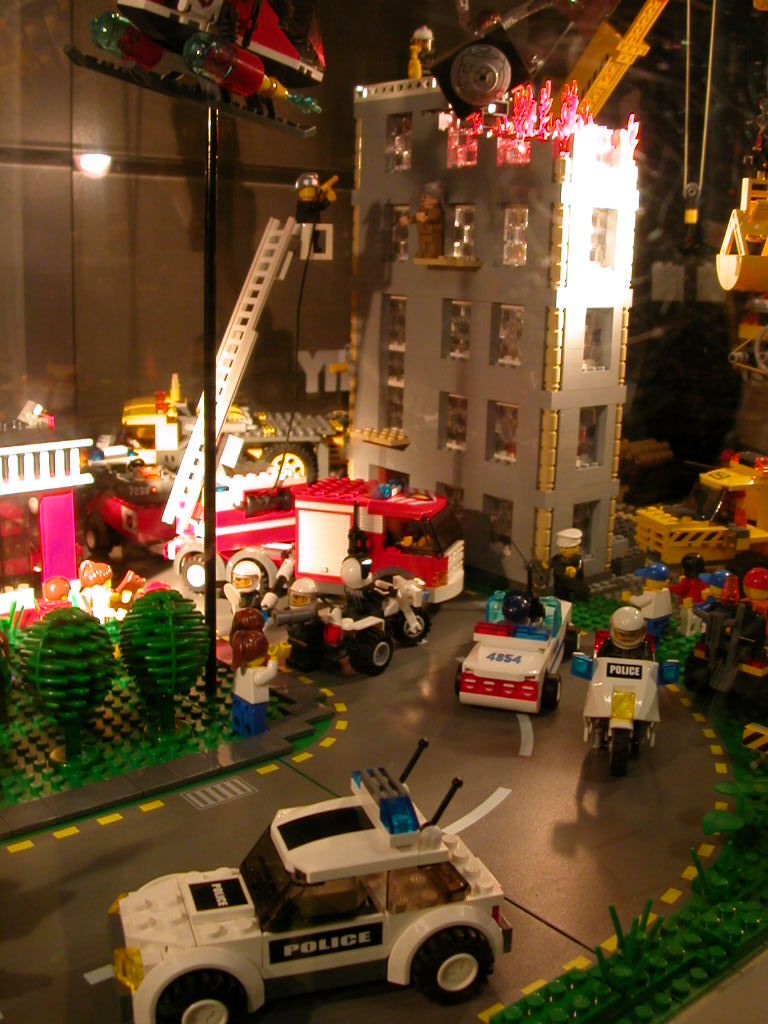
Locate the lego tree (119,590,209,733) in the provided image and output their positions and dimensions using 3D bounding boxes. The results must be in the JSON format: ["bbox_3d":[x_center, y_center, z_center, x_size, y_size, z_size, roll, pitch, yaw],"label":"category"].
[{"bbox_3d":[-0.085,0.061,0.428,0.036,0.061,0.036,2,13,0],"label":"lego tree"}]

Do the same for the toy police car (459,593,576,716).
[{"bbox_3d":[0.064,0.057,0.504,0.045,0.040,0.104,6,14,16],"label":"toy police car"}]

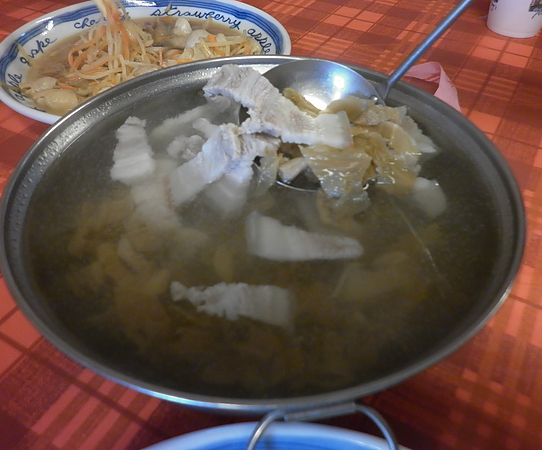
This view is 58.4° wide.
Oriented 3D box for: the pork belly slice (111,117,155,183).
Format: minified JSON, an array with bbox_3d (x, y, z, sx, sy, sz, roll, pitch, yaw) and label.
[{"bbox_3d":[-0.088,-0.050,0.310,0.026,0.009,0.060,-7,50,-7],"label":"pork belly slice"}]

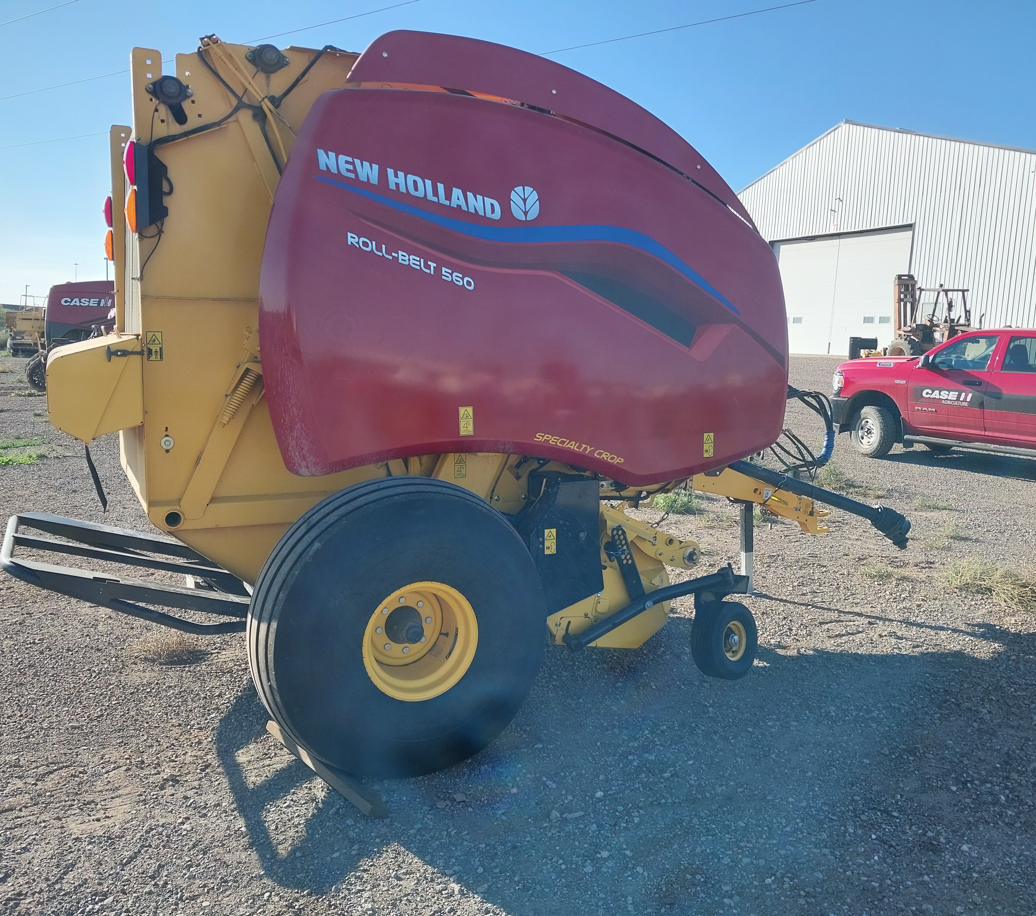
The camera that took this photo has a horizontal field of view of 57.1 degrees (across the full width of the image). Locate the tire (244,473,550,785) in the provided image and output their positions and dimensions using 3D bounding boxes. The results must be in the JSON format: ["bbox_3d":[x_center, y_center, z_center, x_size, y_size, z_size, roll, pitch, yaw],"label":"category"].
[{"bbox_3d":[-0.464,0.643,3.737,1.140,1.140,0.530,-1,8,-26],"label":"tire"}]

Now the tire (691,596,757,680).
[{"bbox_3d":[1.017,0.885,4.670,0.375,0.375,0.155,-4,10,-40],"label":"tire"}]

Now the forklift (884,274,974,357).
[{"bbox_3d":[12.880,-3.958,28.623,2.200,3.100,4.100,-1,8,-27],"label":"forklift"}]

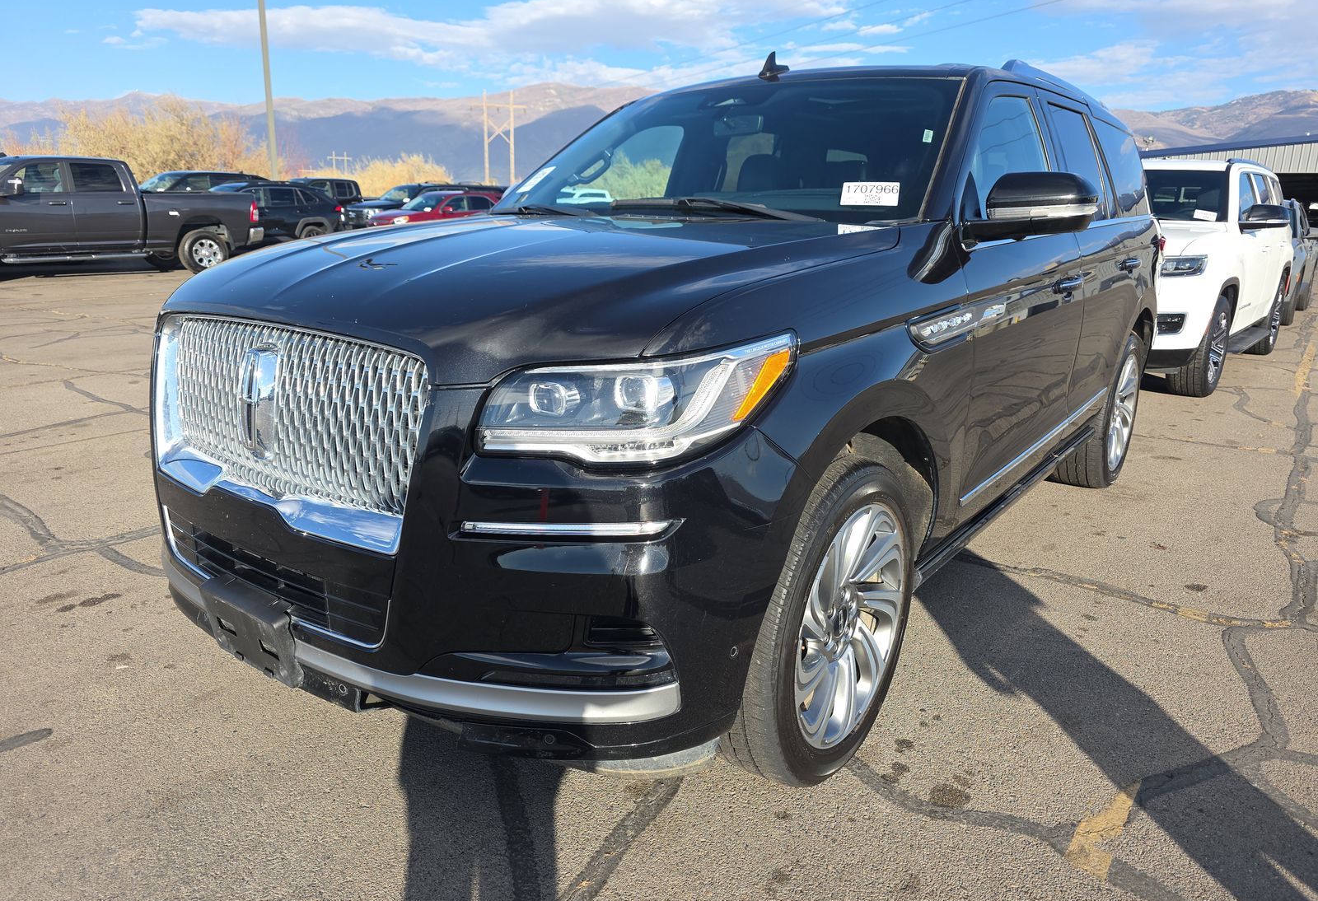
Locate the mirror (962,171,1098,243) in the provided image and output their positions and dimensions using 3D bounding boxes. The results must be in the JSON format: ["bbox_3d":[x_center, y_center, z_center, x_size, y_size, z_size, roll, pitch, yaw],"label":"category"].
[{"bbox_3d":[0.956,-0.623,2.226,0.270,0.200,0.240,12,18,36],"label":"mirror"}]

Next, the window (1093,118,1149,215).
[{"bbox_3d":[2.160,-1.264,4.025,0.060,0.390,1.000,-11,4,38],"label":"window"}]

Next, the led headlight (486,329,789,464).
[{"bbox_3d":[-0.043,-0.090,1.565,0.420,0.250,0.420,12,18,36],"label":"led headlight"}]

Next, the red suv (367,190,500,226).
[{"bbox_3d":[-6.100,-6.680,25.400,1.840,1.640,4.600,12,19,35],"label":"red suv"}]

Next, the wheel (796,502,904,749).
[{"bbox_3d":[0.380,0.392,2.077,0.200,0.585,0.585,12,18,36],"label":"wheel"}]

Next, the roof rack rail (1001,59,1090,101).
[{"bbox_3d":[1.774,-1.546,3.807,0.060,0.100,1.850,12,18,36],"label":"roof rack rail"}]

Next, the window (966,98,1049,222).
[{"bbox_3d":[0.980,-0.848,2.535,0.060,0.410,0.920,-10,4,40],"label":"window"}]

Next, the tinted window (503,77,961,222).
[{"bbox_3d":[0.193,-0.971,2.928,1.620,0.120,0.950,12,54,36],"label":"tinted window"}]

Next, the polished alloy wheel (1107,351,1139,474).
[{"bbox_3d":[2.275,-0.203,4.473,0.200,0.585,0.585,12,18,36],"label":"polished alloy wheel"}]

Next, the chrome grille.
[{"bbox_3d":[-0.803,-0.066,1.842,0.930,0.380,0.110,12,6,36],"label":"chrome grille"}]

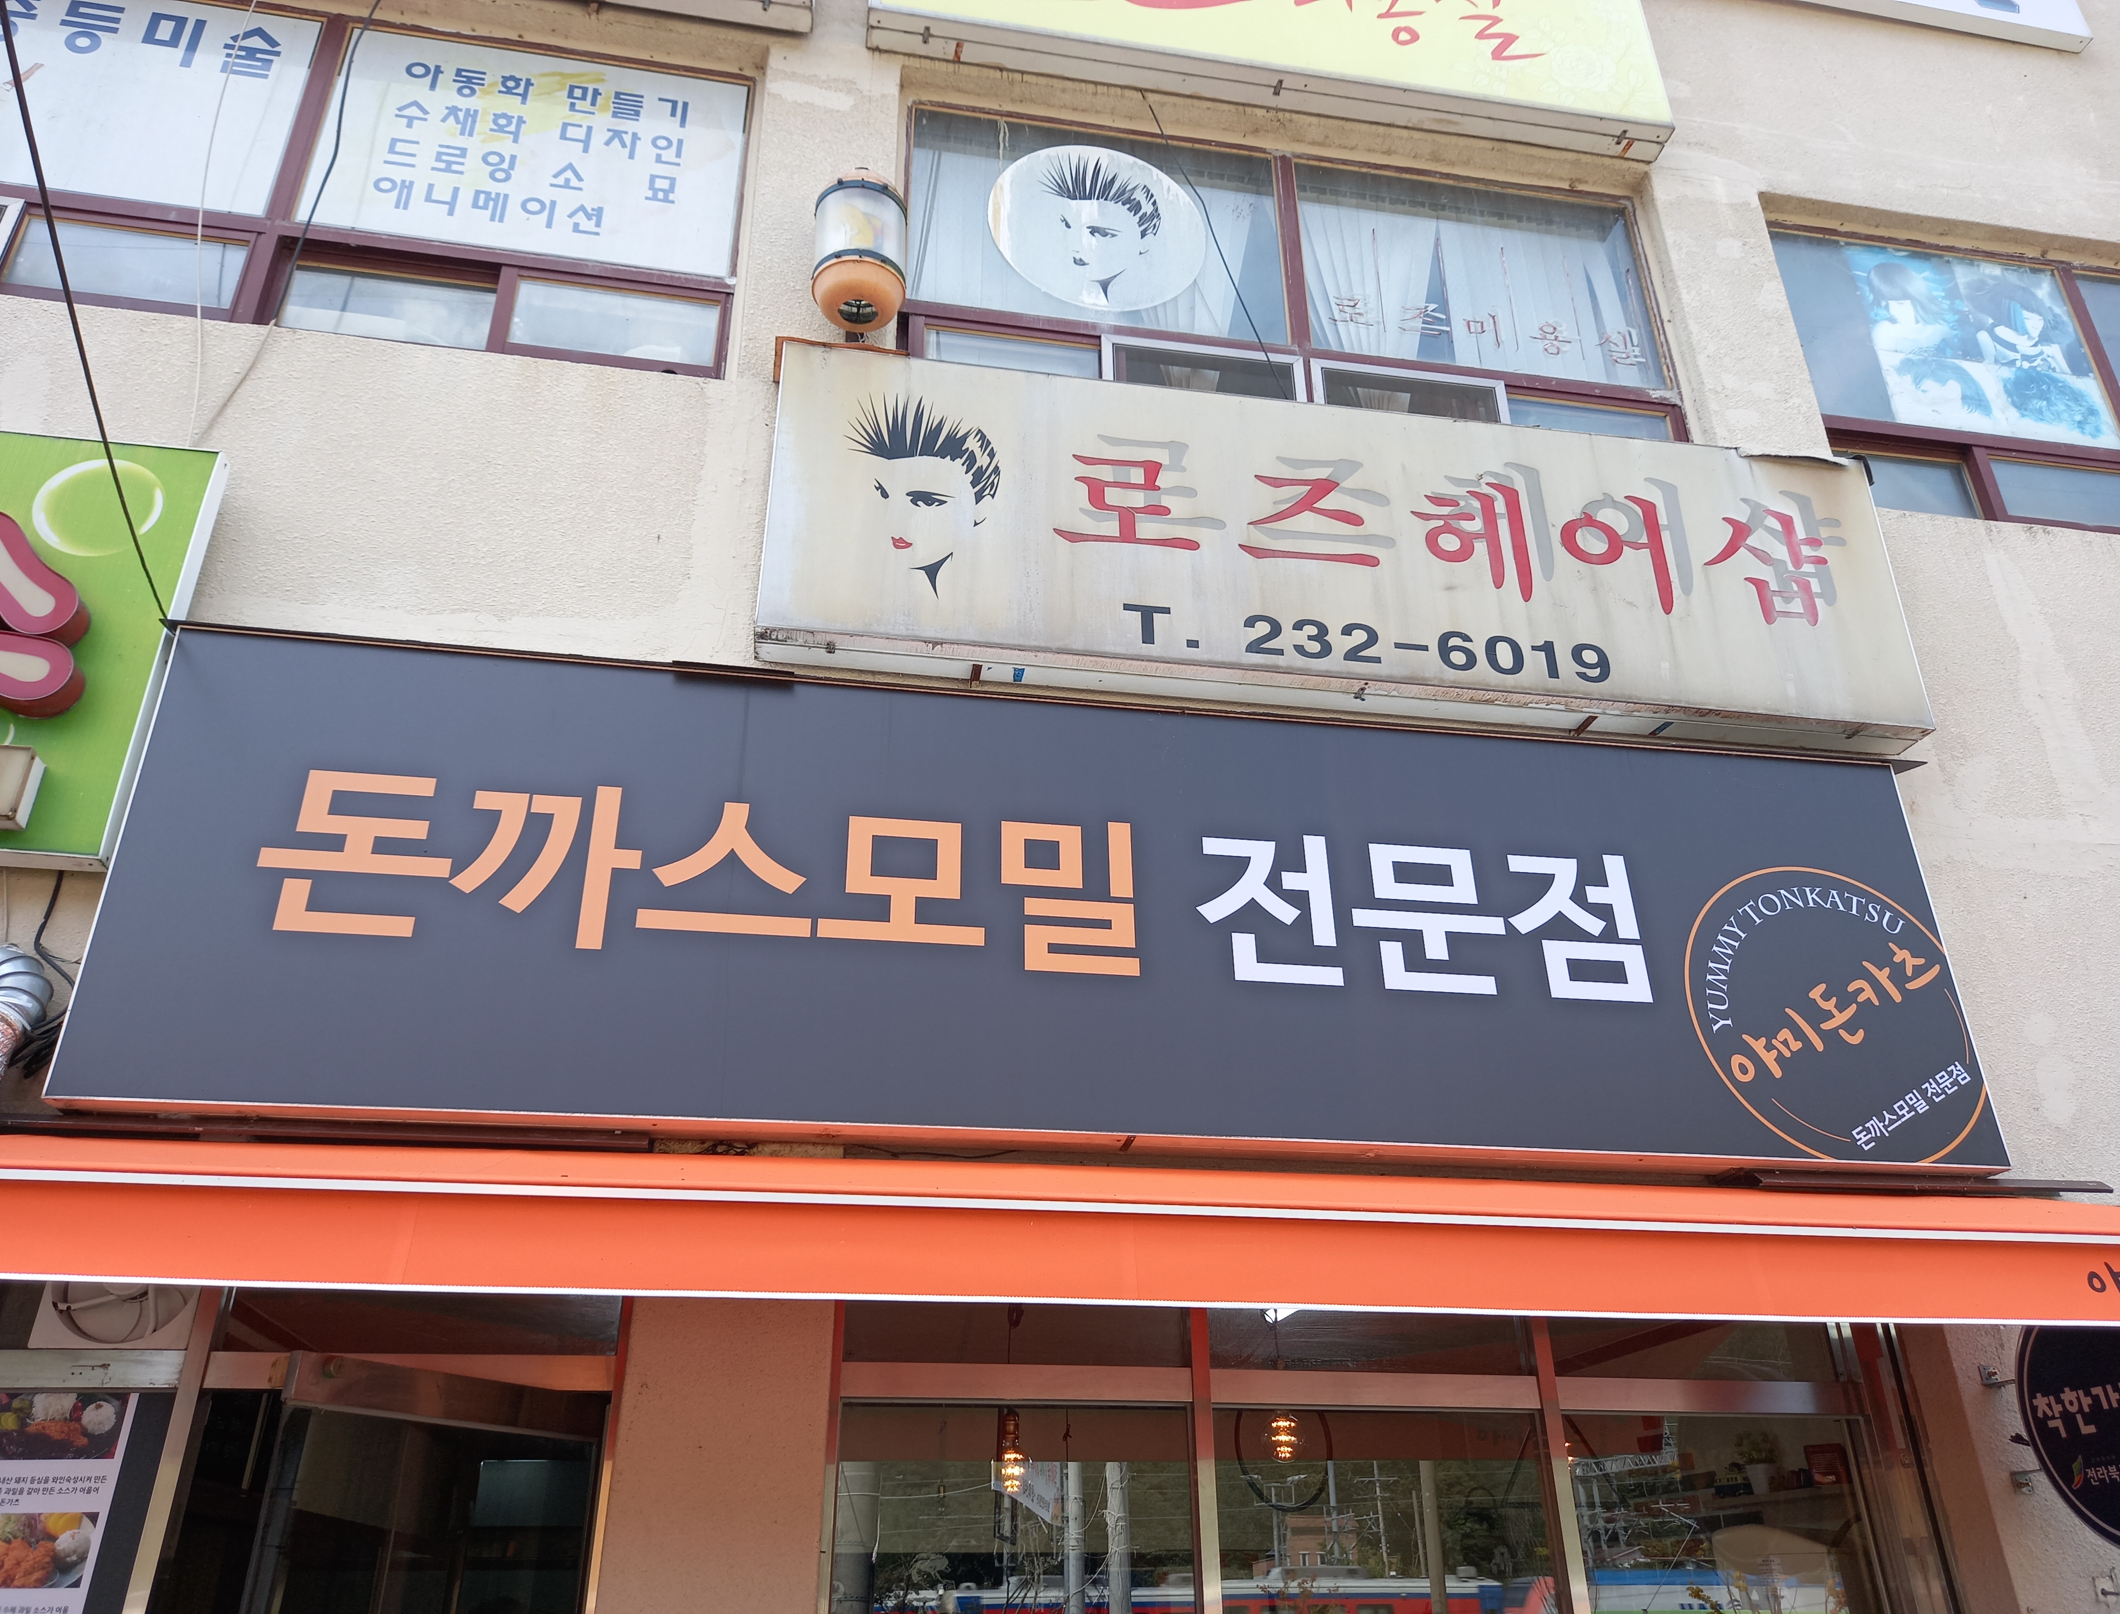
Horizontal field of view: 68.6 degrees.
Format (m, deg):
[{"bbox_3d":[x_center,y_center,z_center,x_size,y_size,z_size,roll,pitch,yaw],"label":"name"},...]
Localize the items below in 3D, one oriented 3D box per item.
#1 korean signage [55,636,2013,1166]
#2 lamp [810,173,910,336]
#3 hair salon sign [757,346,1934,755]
[{"bbox_3d":[0.145,0.280,4.098,4.824,1.229,0.120,4,-28,-9],"label":"korean signage"},{"bbox_3d":[-0.633,-1.795,4.906,0.285,0.631,0.285,4,-28,-9],"label":"lamp"},{"bbox_3d":[0.925,-0.785,4.812,3.581,1.039,0.173,4,-28,-9],"label":"hair salon sign"}]

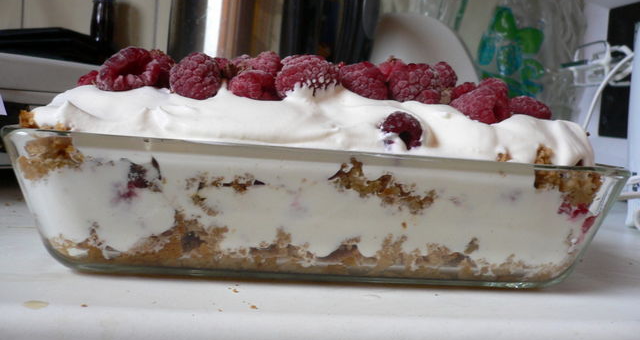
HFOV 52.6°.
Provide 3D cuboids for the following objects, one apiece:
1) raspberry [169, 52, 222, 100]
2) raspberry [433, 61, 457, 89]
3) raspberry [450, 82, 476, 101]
[{"bbox_3d":[-0.055,-0.042,0.287,0.023,0.021,0.023,3,1,-6],"label":"raspberry"},{"bbox_3d":[0.056,-0.043,0.308,0.019,0.019,0.019,3,3,-6],"label":"raspberry"},{"bbox_3d":[0.073,-0.034,0.312,0.020,0.018,0.020,3,3,-6],"label":"raspberry"}]

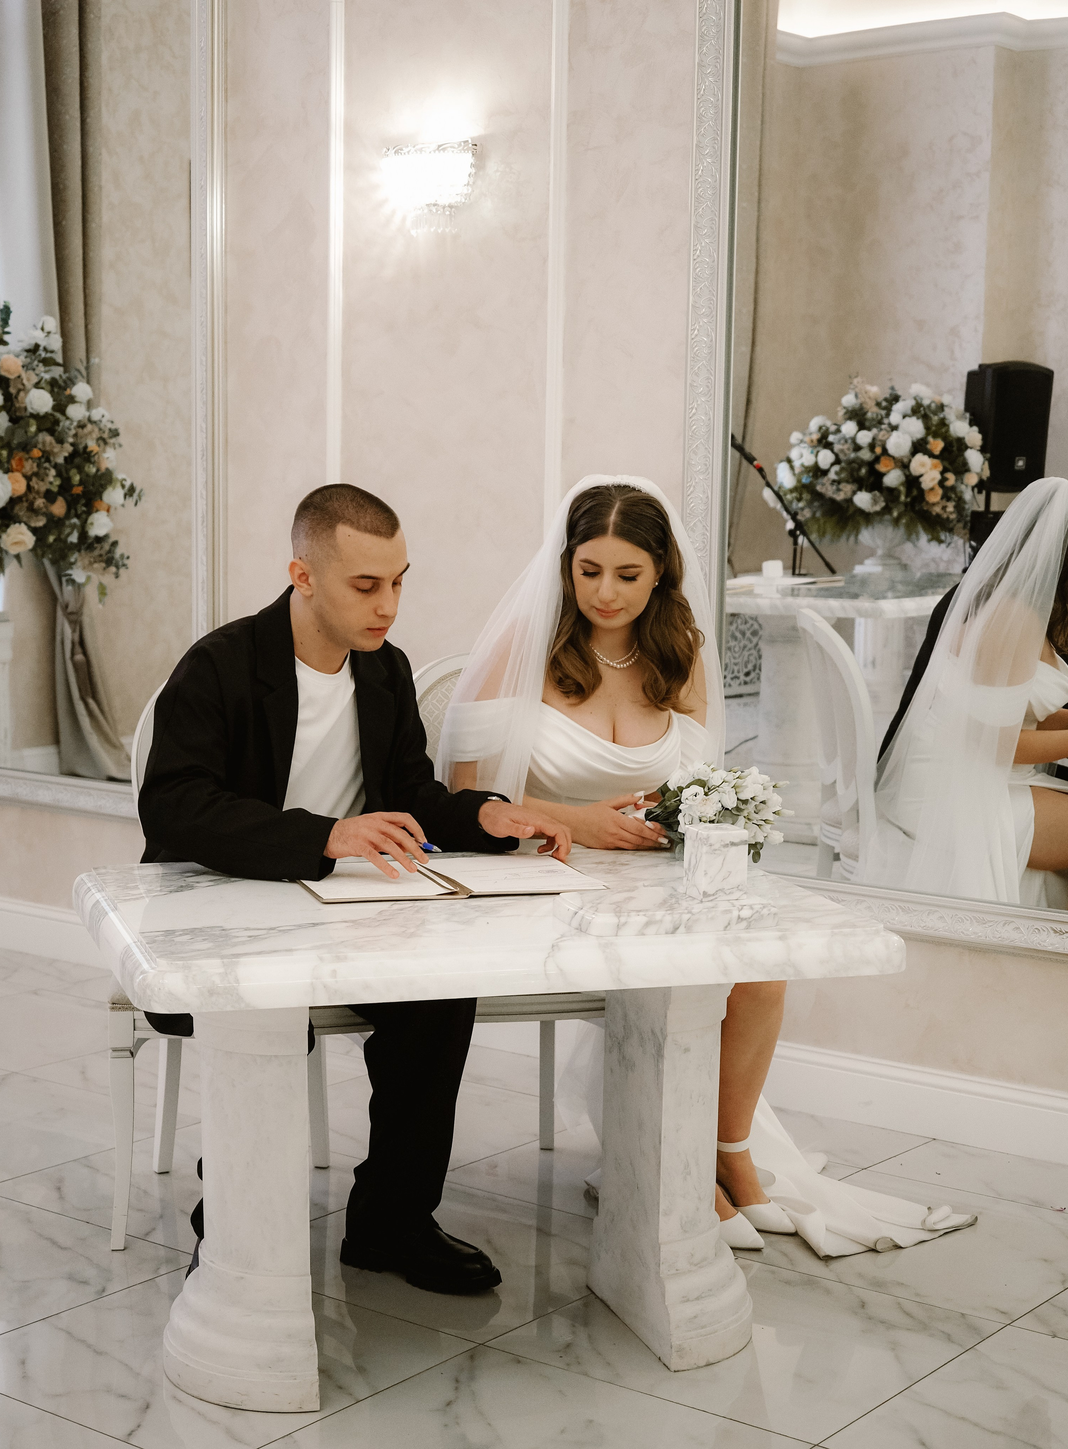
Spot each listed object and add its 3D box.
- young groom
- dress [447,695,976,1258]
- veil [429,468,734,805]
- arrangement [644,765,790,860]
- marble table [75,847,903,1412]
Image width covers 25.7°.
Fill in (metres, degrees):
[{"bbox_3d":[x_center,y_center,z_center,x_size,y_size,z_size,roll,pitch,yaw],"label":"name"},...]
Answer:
[{"bbox_3d":[-0.343,0.243,4.026,0.620,1.315,0.750,-2,7,-22],"label":"young groom"},{"bbox_3d":[0.299,0.407,4.316,0.900,0.950,0.740,-1,7,-15],"label":"dress"},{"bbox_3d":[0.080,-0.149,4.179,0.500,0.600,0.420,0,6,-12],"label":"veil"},{"bbox_3d":[0.302,0.147,3.870,0.230,0.160,0.190,-1,7,-15],"label":"arrangement"},{"bbox_3d":[-0.105,0.607,3.579,1.120,0.705,0.815,-1,7,-17],"label":"marble table"}]

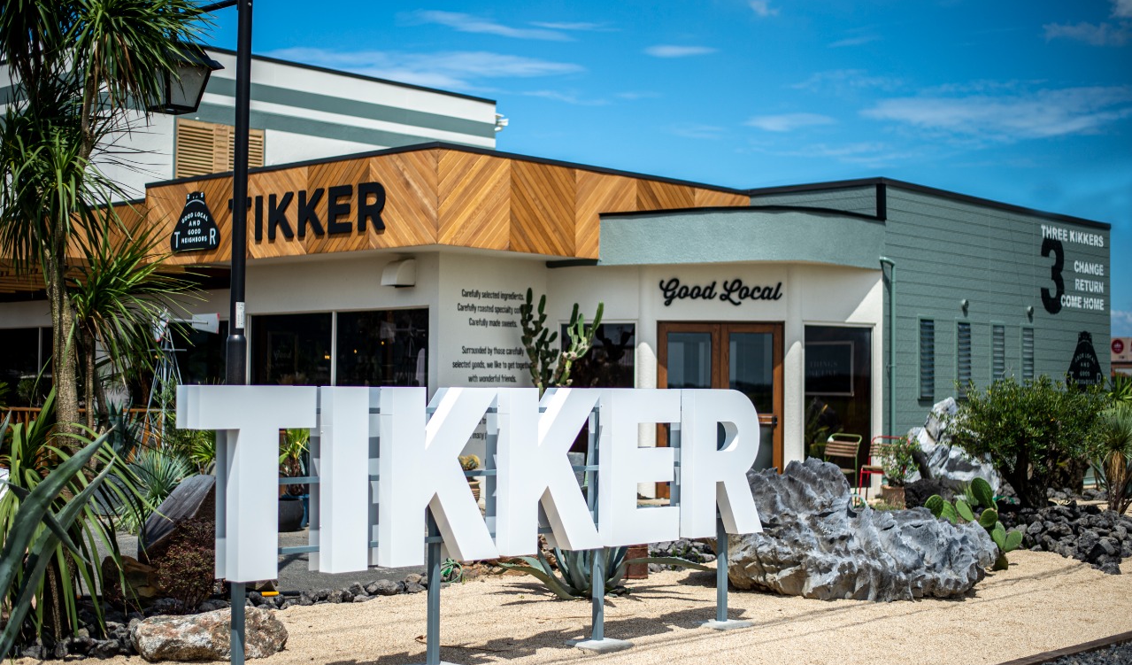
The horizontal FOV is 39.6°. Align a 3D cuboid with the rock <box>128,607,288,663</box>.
[{"bbox_3d":[-2.022,1.693,8.896,0.820,0.280,0.500,1,-2,-7],"label":"rock"}]

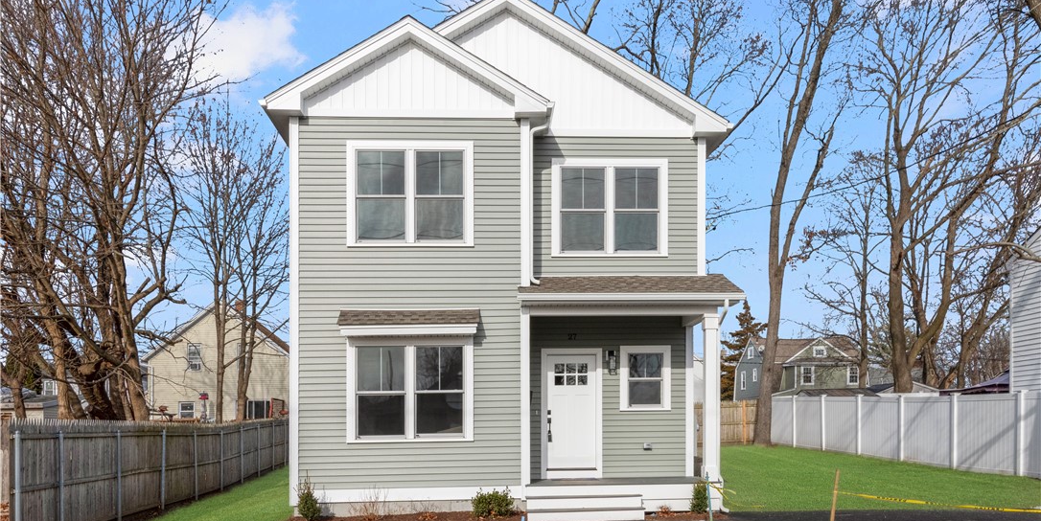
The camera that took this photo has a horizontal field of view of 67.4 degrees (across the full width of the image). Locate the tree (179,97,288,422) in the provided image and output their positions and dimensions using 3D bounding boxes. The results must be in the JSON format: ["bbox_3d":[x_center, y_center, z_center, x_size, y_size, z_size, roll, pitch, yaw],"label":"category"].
[{"bbox_3d":[-9.500,0.450,26.000,4.000,11.600,3.800,0,-5,-4],"label":"tree"}]

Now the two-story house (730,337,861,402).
[{"bbox_3d":[21.500,9.100,59.000,7.900,7.300,7.200,0,-5,-3],"label":"two-story house"}]

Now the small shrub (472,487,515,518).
[{"bbox_3d":[-0.400,3.700,11.900,0.640,0.480,0.560,0,-5,-4],"label":"small shrub"}]

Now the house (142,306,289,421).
[{"bbox_3d":[-15.700,5.950,43.400,7.700,7.400,9.000,1,-5,-8],"label":"house"}]

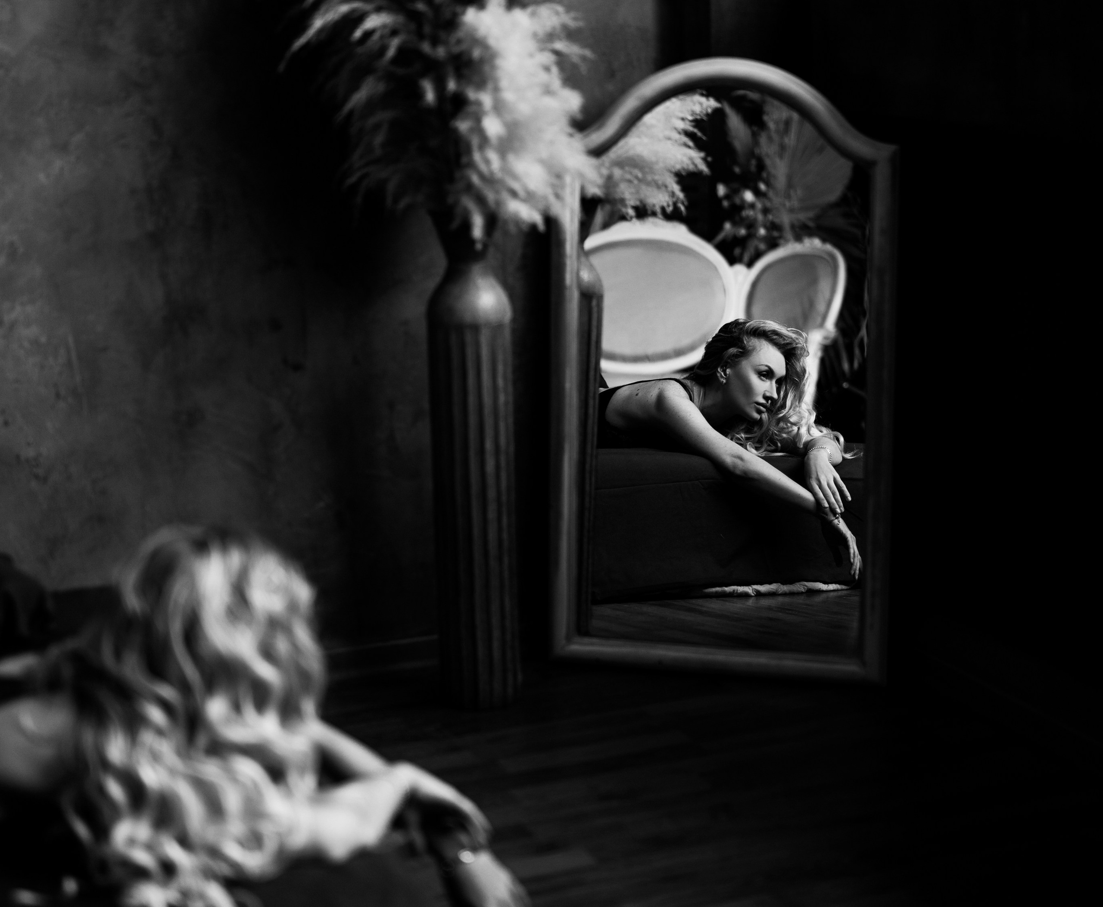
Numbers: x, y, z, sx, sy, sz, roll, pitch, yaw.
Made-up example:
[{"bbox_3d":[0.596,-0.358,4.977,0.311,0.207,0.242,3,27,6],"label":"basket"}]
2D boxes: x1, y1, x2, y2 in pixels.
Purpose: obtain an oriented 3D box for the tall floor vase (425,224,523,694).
[{"bbox_3d":[-0.129,0.007,3.843,0.146,0.838,0.146,-1,13,0],"label":"tall floor vase"}]

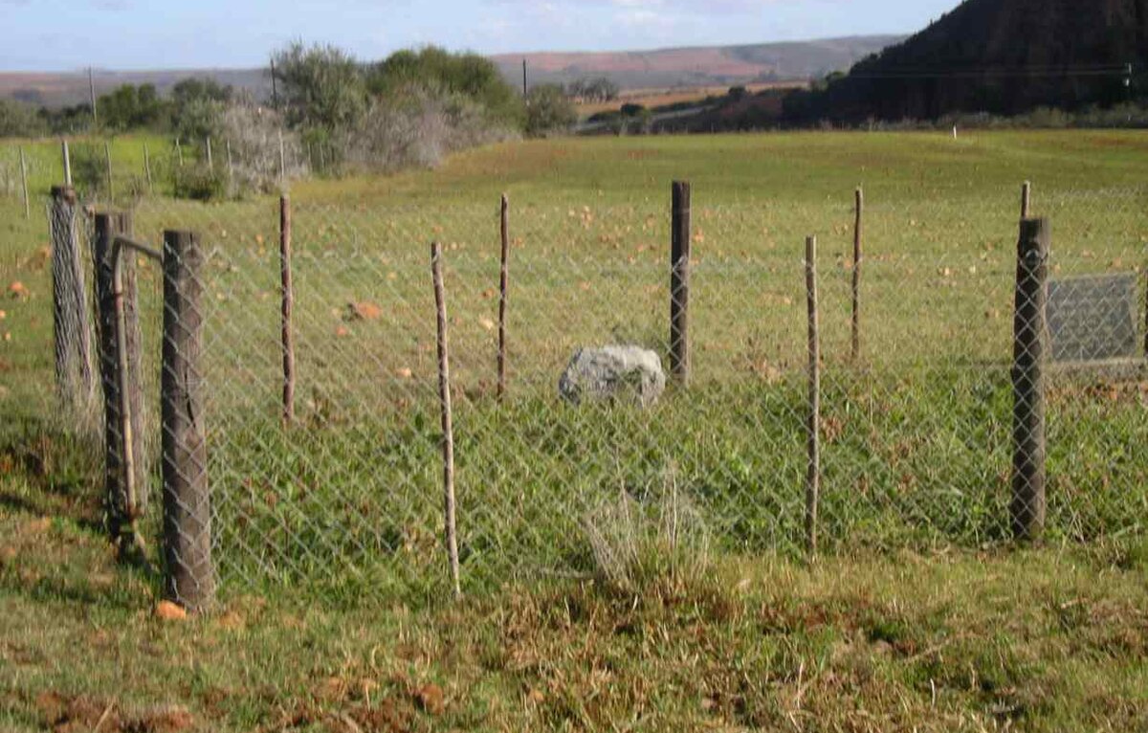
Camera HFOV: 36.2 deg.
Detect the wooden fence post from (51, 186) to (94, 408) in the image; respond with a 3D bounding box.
[{"bbox_3d":[-2.612,-0.342,9.117,0.150,1.181,0.150,-1,8,0],"label":"wooden fence post"}]

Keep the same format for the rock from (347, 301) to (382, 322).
[{"bbox_3d":[-1.752,-0.472,14.654,0.280,0.145,0.240,-1,8,-7],"label":"rock"}]

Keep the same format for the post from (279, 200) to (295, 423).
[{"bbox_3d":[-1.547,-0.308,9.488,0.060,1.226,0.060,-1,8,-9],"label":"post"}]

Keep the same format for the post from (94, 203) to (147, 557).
[{"bbox_3d":[-1.740,0.046,6.743,0.145,1.273,0.145,-2,8,-15],"label":"post"}]

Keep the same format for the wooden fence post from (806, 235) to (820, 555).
[{"bbox_3d":[0.859,0.118,6.348,0.042,1.179,0.042,-1,8,0],"label":"wooden fence post"}]

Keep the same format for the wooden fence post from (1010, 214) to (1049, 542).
[{"bbox_3d":[1.774,0.049,6.801,0.130,1.252,0.130,1,8,15],"label":"wooden fence post"}]

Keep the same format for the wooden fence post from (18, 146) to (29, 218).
[{"bbox_3d":[-9.501,-3.168,30.412,0.060,1.256,0.060,-4,8,0],"label":"wooden fence post"}]

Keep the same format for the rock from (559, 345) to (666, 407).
[{"bbox_3d":[0.209,0.042,9.685,0.575,0.340,0.440,0,8,0],"label":"rock"}]

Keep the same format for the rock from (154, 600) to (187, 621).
[{"bbox_3d":[-1.306,0.791,5.700,0.103,0.065,0.085,0,8,0],"label":"rock"}]

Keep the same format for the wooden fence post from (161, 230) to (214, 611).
[{"bbox_3d":[-1.285,0.177,5.837,0.142,1.260,0.142,-1,8,-13],"label":"wooden fence post"}]

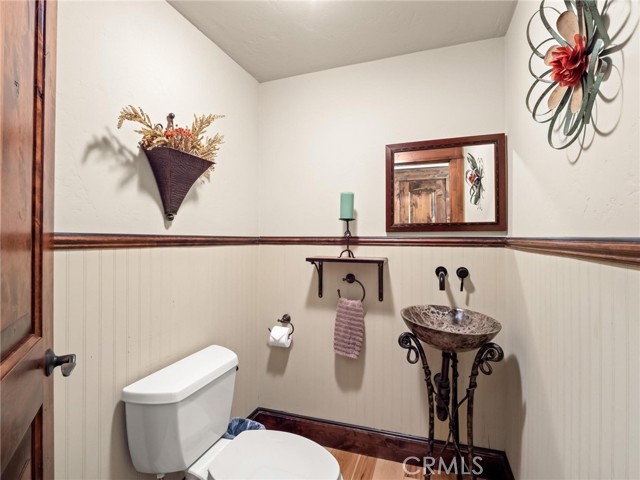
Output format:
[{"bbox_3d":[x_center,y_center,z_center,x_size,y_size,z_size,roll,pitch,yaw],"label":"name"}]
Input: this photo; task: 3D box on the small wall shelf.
[{"bbox_3d":[0.160,0.241,1.745,0.450,0.262,0.165,0,0,19],"label":"small wall shelf"}]

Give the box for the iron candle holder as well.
[{"bbox_3d":[0.163,-0.007,1.750,0.100,0.235,0.100,0,0,19],"label":"iron candle holder"}]

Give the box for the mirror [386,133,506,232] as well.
[{"bbox_3d":[0.681,-0.297,1.639,0.608,0.505,0.030,0,0,19],"label":"mirror"}]

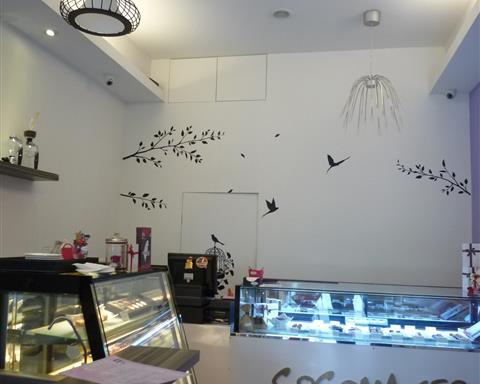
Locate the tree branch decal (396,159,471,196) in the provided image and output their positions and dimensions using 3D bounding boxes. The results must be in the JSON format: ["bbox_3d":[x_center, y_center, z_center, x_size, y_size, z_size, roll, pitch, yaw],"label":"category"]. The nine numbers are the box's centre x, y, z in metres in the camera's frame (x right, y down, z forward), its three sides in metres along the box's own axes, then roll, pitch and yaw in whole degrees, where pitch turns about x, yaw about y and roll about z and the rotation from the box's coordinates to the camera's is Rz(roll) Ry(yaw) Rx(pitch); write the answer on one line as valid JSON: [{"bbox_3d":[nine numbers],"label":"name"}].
[{"bbox_3d":[1.993,-0.153,4.762,0.727,0.394,0.020,1,-6,10],"label":"tree branch decal"}]

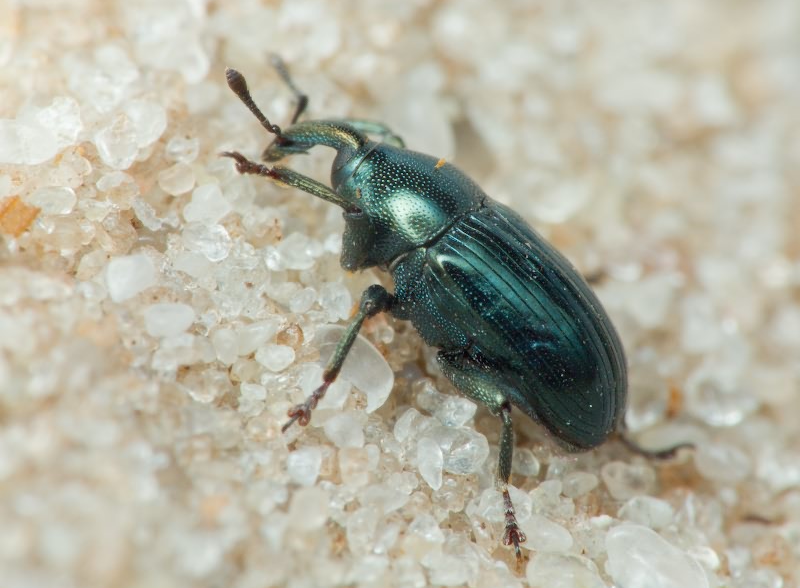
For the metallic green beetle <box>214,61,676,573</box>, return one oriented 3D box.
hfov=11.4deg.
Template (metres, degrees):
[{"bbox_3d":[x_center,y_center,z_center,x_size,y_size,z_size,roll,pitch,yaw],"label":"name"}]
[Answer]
[{"bbox_3d":[0.000,0.000,0.043,0.006,0.002,0.004,47,38,6],"label":"metallic green beetle"}]

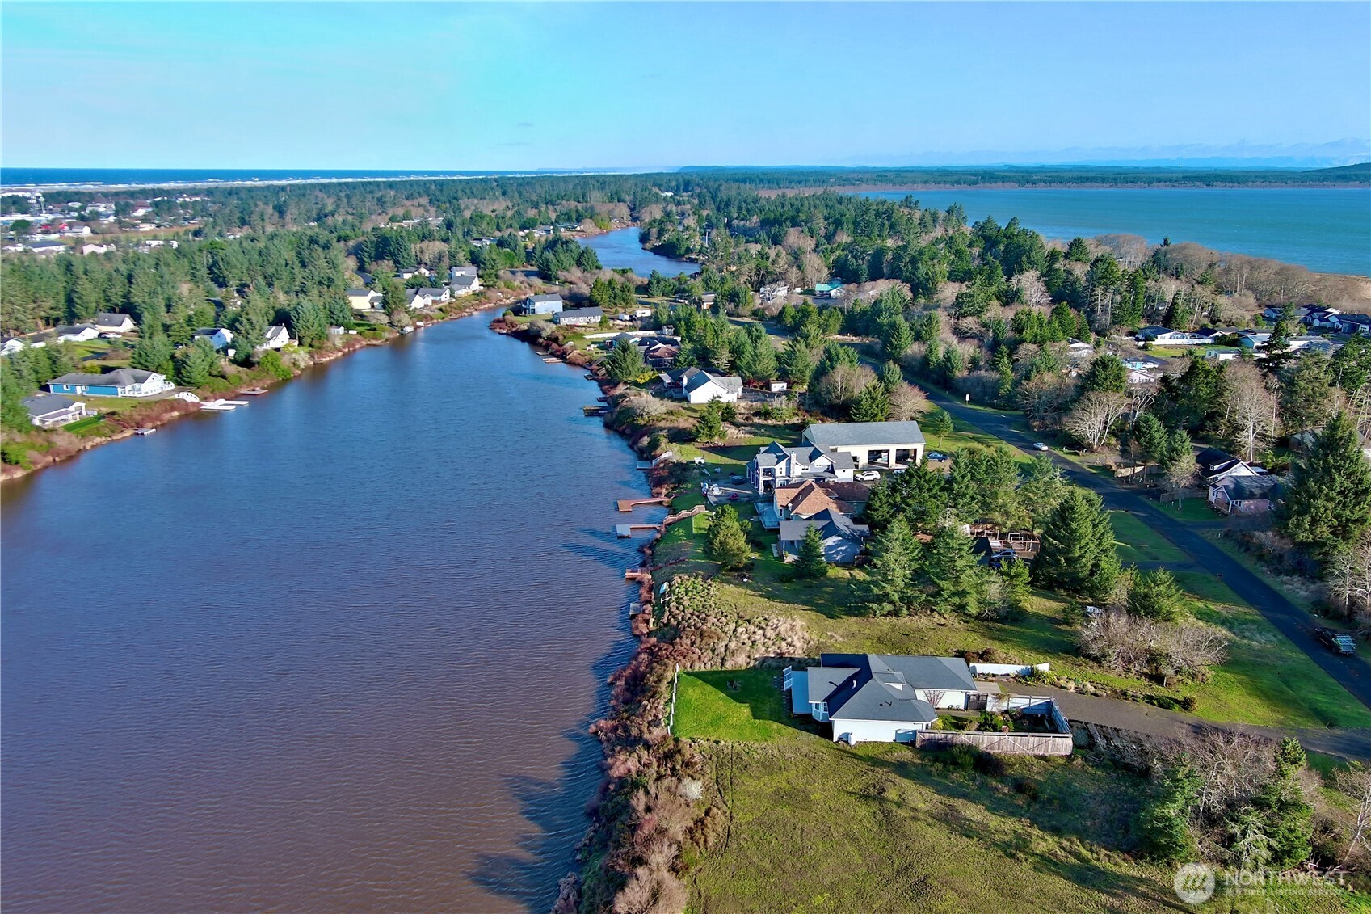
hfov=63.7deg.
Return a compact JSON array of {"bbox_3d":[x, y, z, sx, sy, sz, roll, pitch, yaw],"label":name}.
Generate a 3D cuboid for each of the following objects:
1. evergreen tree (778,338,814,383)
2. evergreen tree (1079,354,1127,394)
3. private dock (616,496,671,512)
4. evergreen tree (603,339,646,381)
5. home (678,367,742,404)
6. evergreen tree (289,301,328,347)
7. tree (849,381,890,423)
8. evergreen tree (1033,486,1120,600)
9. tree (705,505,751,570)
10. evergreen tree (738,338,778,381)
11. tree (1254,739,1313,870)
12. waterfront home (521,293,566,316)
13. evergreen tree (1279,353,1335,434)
[{"bbox_3d":[31.920,-27.440,316.140,10.110,12.750,10.110,0,15,0],"label":"evergreen tree"},{"bbox_3d":[108.310,-19.690,284.440,11.510,14.300,11.510,0,15,0],"label":"evergreen tree"},{"bbox_3d":[-8.030,9.554,217.057,10.500,1.300,6.700,0,15,-3],"label":"private dock"},{"bbox_3d":[-17.970,-28.420,321.090,12.080,11.850,12.080,0,15,0],"label":"evergreen tree"},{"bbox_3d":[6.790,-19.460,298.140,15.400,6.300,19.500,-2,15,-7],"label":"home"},{"bbox_3d":[-133.237,-47.939,390.190,14.017,15.383,14.017,0,15,0],"label":"evergreen tree"},{"bbox_3d":[45.469,-13.881,272.478,10.317,10.201,10.317,0,15,0],"label":"tree"},{"bbox_3d":[57.411,12.080,162.029,12.762,16.314,12.762,0,15,0],"label":"evergreen tree"},{"bbox_3d":[6.949,12.762,179.111,7.330,10.340,7.330,0,15,0],"label":"tree"},{"bbox_3d":[21.127,-29.036,325.029,12.307,12.640,12.307,0,15,0],"label":"evergreen tree"},{"bbox_3d":[53.582,30.785,98.993,5.587,12.240,5.587,0,15,0],"label":"tree"},{"bbox_3d":[-60.820,-65.010,469.730,15.500,6.900,11.500,-9,17,-31],"label":"waterfront home"},{"bbox_3d":[143.580,-14.000,252.440,12.350,19.750,12.350,0,15,0],"label":"evergreen tree"}]

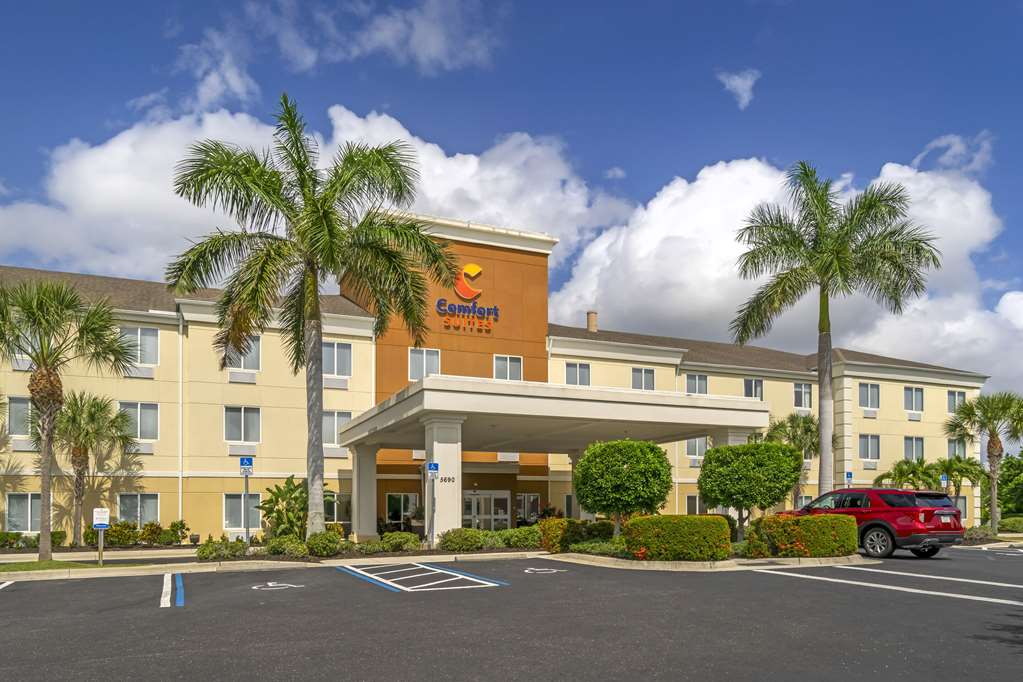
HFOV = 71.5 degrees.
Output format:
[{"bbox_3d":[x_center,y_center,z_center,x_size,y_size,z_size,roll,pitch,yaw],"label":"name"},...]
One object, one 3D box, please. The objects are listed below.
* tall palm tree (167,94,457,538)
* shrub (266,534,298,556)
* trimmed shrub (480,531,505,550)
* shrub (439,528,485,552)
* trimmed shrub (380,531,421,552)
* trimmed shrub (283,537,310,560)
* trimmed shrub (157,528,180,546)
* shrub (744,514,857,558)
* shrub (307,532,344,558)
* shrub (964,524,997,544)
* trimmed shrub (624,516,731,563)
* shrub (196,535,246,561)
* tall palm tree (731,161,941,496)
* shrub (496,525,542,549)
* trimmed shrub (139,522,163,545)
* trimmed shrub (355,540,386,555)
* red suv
[{"bbox_3d":[-5.884,-0.544,20.900,8.300,13.100,8.300,0,-9,0],"label":"tall palm tree"},{"bbox_3d":[-5.738,5.137,17.800,0.800,0.560,0.750,0,-9,0],"label":"shrub"},{"bbox_3d":[-0.511,5.364,19.100,0.710,0.522,0.852,0,-5,0],"label":"trimmed shrub"},{"bbox_3d":[-1.297,5.280,18.800,1.270,0.616,1.143,0,-5,0],"label":"shrub"},{"bbox_3d":[-2.797,5.052,17.900,1.008,0.538,1.008,0,-5,0],"label":"trimmed shrub"},{"bbox_3d":[-5.024,4.849,16.600,0.720,0.544,0.792,0,-5,0],"label":"trimmed shrub"},{"bbox_3d":[-12.203,6.988,25.200,0.780,0.660,0.750,0,-9,0],"label":"trimmed shrub"},{"bbox_3d":[6.997,4.758,17.200,2.500,1.020,1.100,-3,-10,20],"label":"shrub"},{"bbox_3d":[-4.451,4.846,17.000,0.909,0.604,0.909,0,-5,0],"label":"shrub"},{"bbox_3d":[15.382,6.363,23.300,1.050,0.680,1.000,0,-9,0],"label":"shrub"},{"bbox_3d":[3.750,4.485,16.050,2.400,1.050,1.100,-1,-9,7],"label":"trimmed shrub"},{"bbox_3d":[-6.572,4.680,16.100,1.133,0.572,1.020,0,-5,0],"label":"shrub"},{"bbox_3d":[12.314,0.247,27.000,7.981,14.215,7.742,0,-5,0],"label":"tall palm tree"},{"bbox_3d":[0.222,5.421,19.700,1.276,0.646,1.148,0,-5,0],"label":"shrub"},{"bbox_3d":[-12.857,6.909,25.300,0.850,0.850,0.850,0,-9,0],"label":"trimmed shrub"},{"bbox_3d":[-3.513,5.145,17.700,0.797,0.338,0.837,0,-5,0],"label":"trimmed shrub"},{"bbox_3d":[9.670,5.097,19.950,2.000,1.780,5.050,4,-10,-25],"label":"red suv"}]

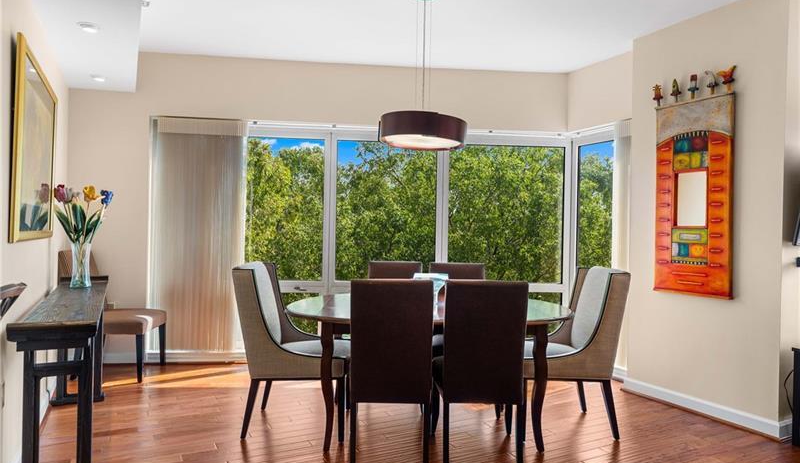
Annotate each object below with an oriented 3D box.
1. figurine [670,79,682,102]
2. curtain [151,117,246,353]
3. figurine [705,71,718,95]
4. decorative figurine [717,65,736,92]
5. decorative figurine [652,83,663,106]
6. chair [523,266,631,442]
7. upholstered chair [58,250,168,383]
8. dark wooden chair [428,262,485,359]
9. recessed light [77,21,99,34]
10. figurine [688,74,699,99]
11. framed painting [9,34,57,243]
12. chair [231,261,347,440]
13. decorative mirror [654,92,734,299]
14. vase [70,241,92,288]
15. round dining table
[{"bbox_3d":[1.978,-1.008,3.818,0.055,0.169,0.068,1,0,-27],"label":"figurine"},{"bbox_3d":[-1.820,0.039,4.819,0.827,2.093,0.090,1,0,-6],"label":"curtain"},{"bbox_3d":[2.158,-1.028,3.690,0.075,0.172,0.090,1,0,-27],"label":"figurine"},{"bbox_3d":[2.207,-1.031,3.600,0.075,0.180,0.125,1,0,-27],"label":"decorative figurine"},{"bbox_3d":[1.966,-1.040,4.070,0.060,0.165,0.072,1,0,-27],"label":"decorative figurine"},{"bbox_3d":[1.022,0.733,3.393,0.680,1.020,0.560,1,0,-5],"label":"chair"},{"bbox_3d":[-2.400,0.698,4.500,0.650,1.010,0.500,1,0,-1],"label":"upholstered chair"},{"bbox_3d":[0.440,0.757,3.860,0.445,1.000,0.630,1,0,-1],"label":"dark wooden chair"},{"bbox_3d":[-1.882,-1.228,3.215,0.130,0.030,0.130,1,0,-27],"label":"recessed light"},{"bbox_3d":[2.038,-1.003,3.700,0.055,0.171,0.068,1,0,-27],"label":"figurine"},{"bbox_3d":[-1.931,-0.402,2.826,0.035,0.885,1.420,1,0,-27],"label":"framed painting"},{"bbox_3d":[-0.660,0.729,3.445,0.660,1.015,0.580,1,0,-2],"label":"chair"},{"bbox_3d":[2.042,-0.231,3.713,0.040,1.338,0.568,1,0,-27],"label":"decorative mirror"},{"bbox_3d":[-2.252,0.237,3.770,0.152,0.315,0.152,1,0,0],"label":"vase"},{"bbox_3d":[0.173,0.848,3.370,1.780,0.760,1.105,1,0,-2],"label":"round dining table"}]

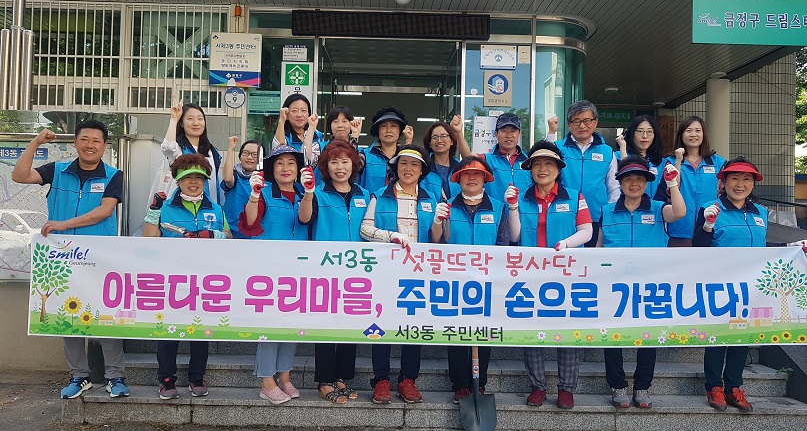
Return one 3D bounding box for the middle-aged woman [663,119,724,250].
[{"bbox_3d":[2.137,0.080,4.450,0.480,1.630,0.370,1,0,18],"label":"middle-aged woman"}]

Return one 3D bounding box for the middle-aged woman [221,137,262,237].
[{"bbox_3d":[-1.150,0.193,4.330,0.420,1.520,0.350,2,-2,-9],"label":"middle-aged woman"}]

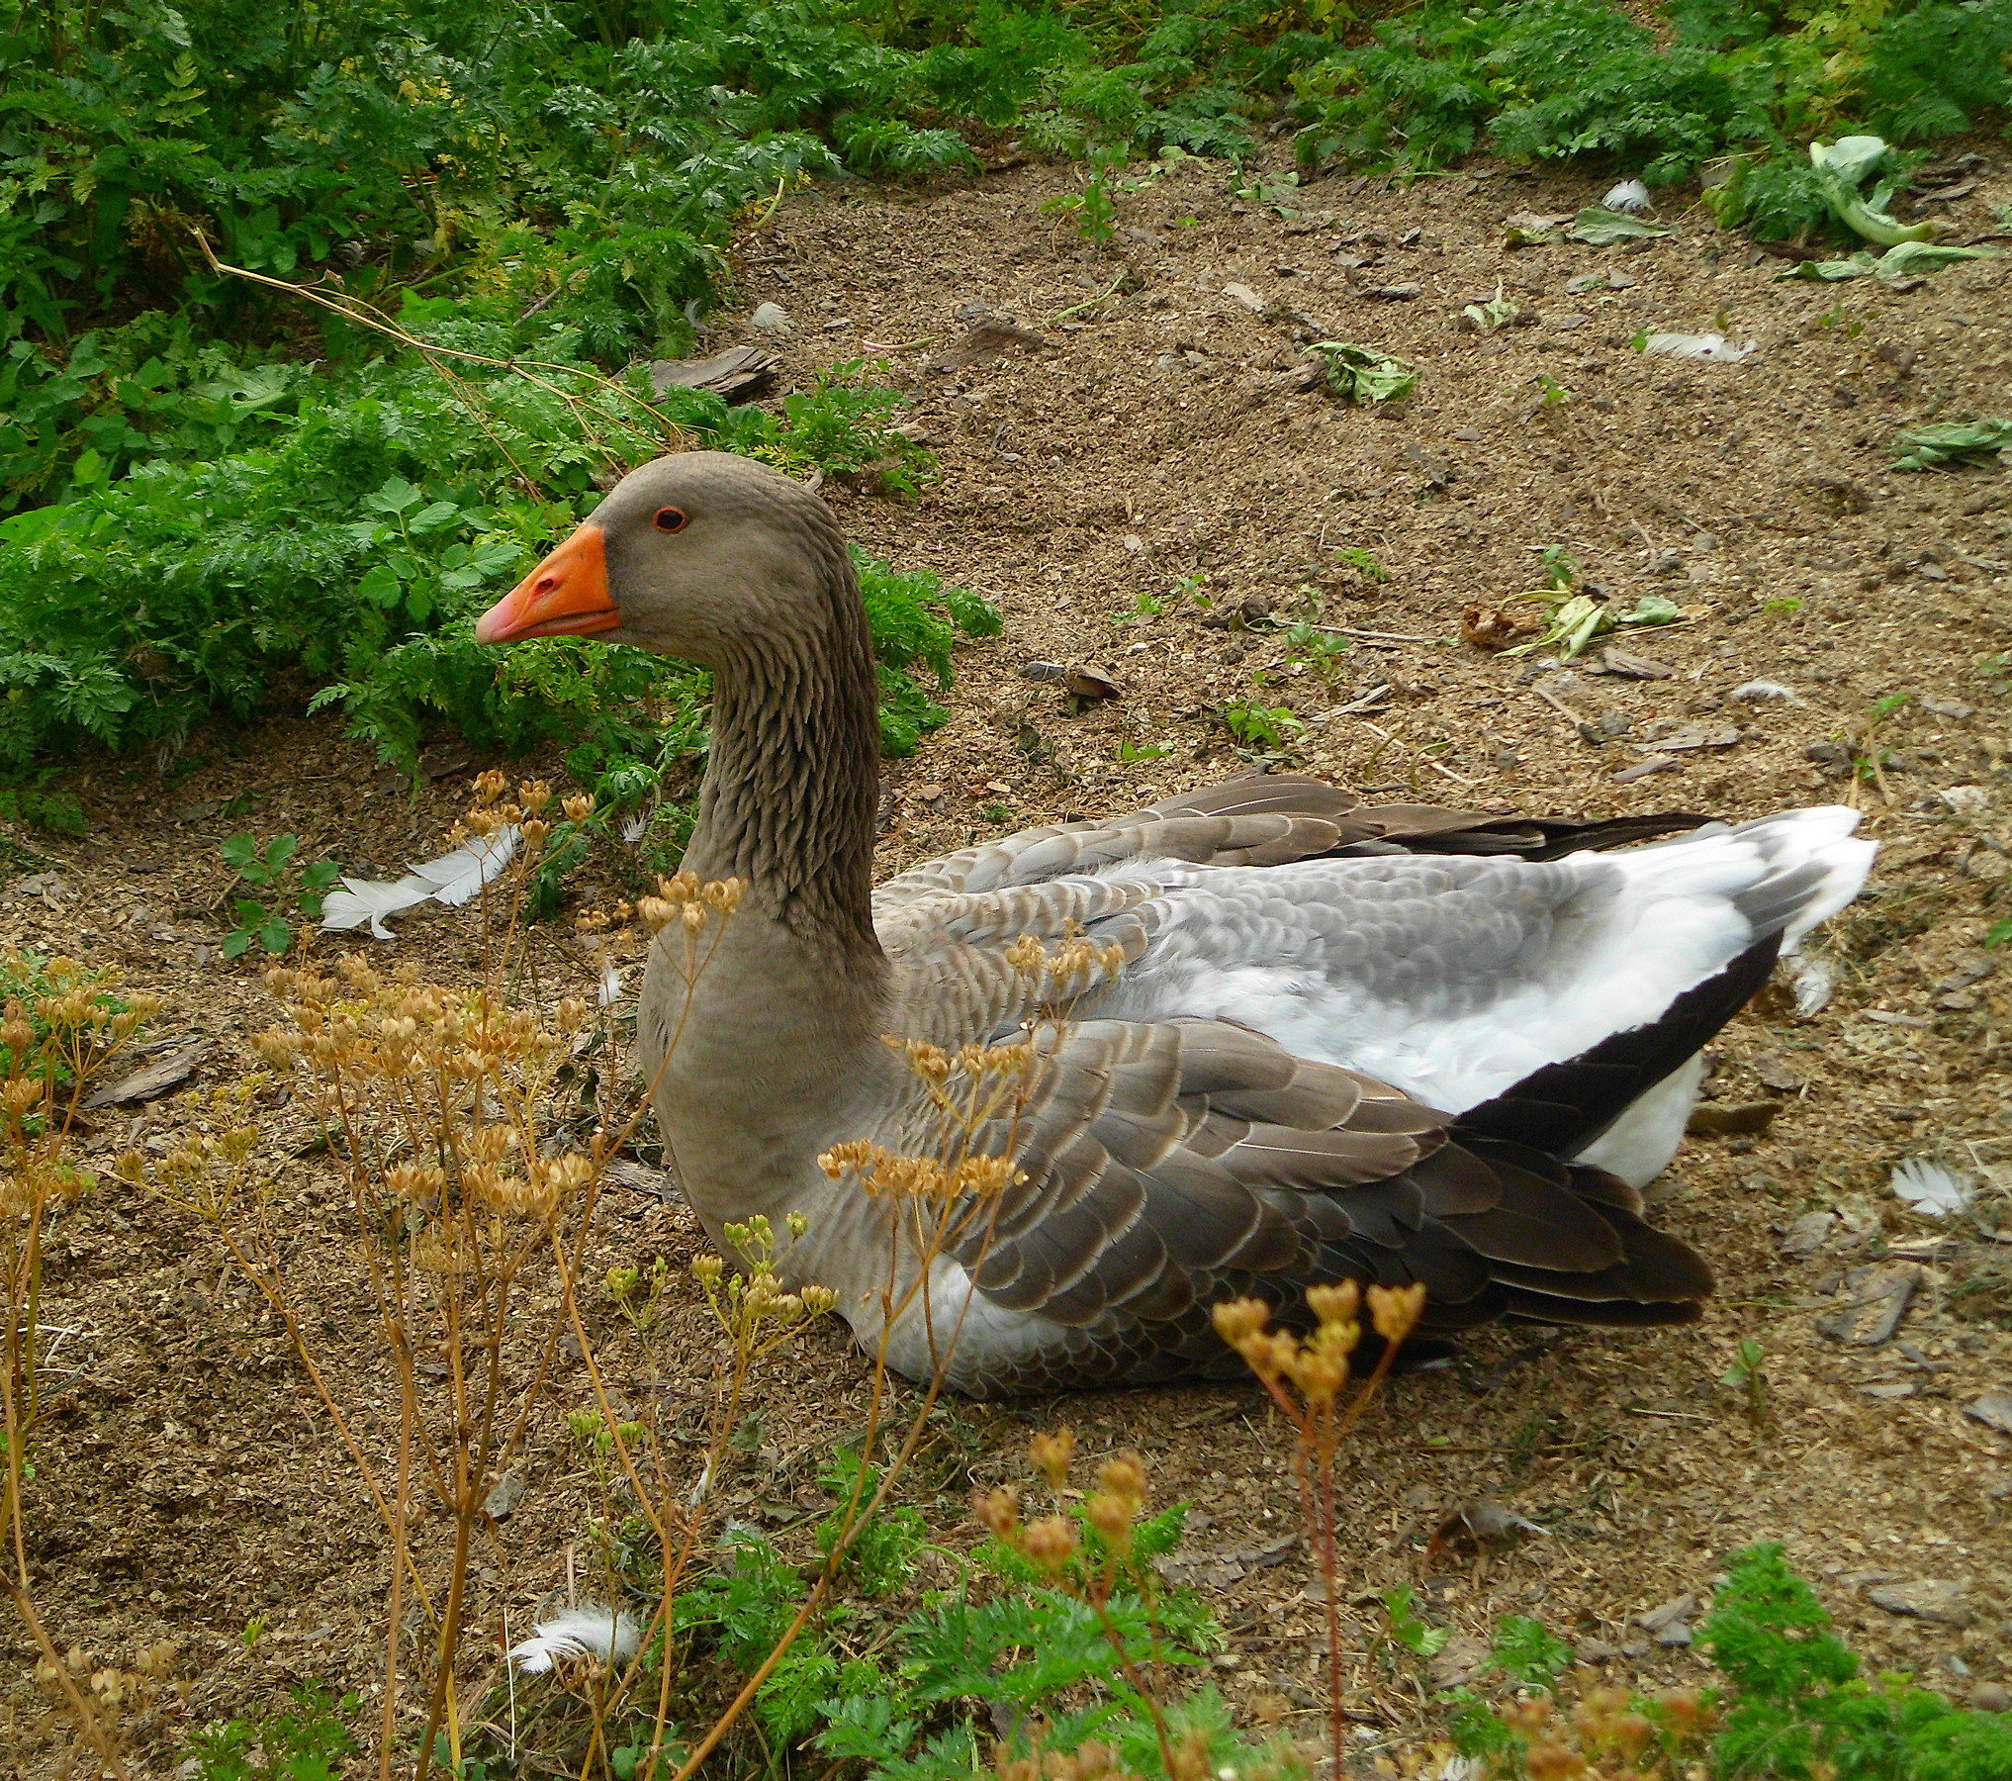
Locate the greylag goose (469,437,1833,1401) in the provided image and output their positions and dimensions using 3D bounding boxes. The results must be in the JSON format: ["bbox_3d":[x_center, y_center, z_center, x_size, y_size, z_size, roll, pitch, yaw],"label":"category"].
[{"bbox_3d":[0.085,-0.022,2.154,0.623,0.397,0.296,-7,27,-13],"label":"greylag goose"}]

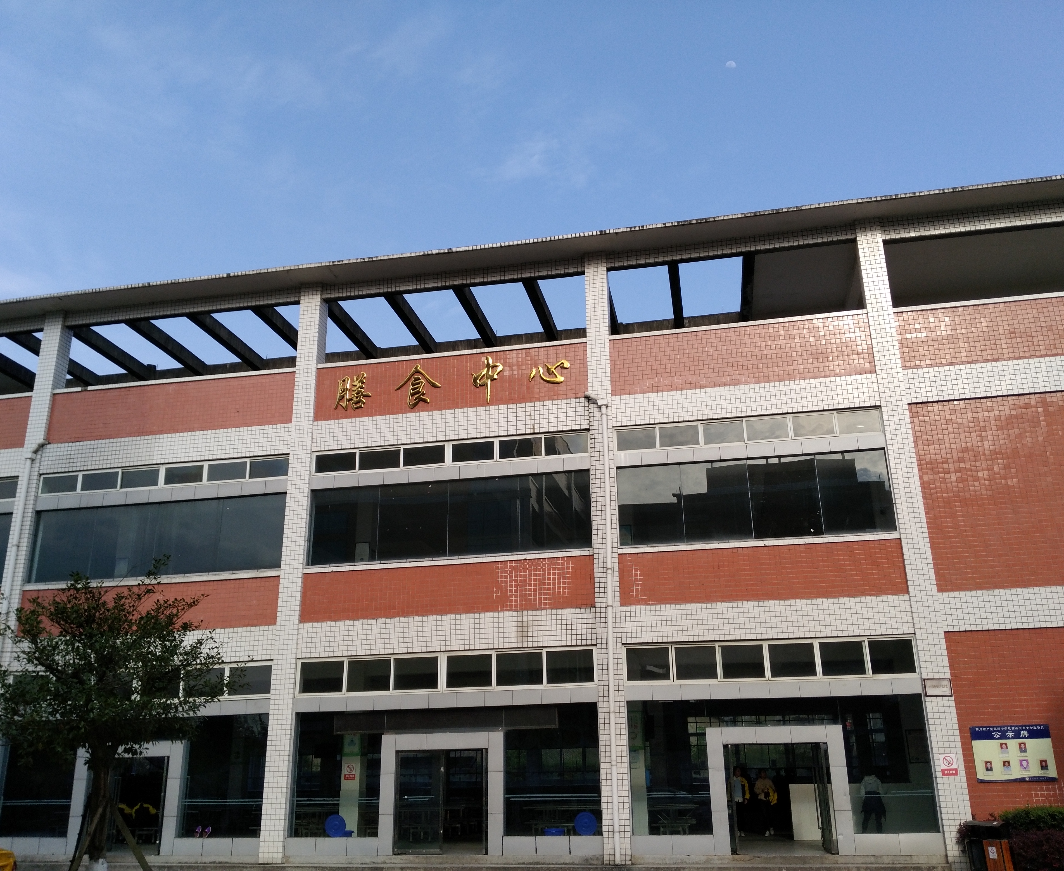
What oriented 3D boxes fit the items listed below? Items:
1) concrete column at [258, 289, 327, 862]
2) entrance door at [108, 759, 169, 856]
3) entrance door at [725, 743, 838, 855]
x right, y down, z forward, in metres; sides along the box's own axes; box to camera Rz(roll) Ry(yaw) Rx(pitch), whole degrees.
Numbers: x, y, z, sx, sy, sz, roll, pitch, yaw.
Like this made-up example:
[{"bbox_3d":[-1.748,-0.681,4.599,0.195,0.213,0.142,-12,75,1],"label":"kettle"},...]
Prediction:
[{"bbox_3d":[-5.673,2.753,22.833,0.570,13.944,0.520,-5,-19,11],"label":"concrete column"},{"bbox_3d":[-9.355,8.491,21.596,2.030,2.100,0.100,-5,-19,10],"label":"entrance door"},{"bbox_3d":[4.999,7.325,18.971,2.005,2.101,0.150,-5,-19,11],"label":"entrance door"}]

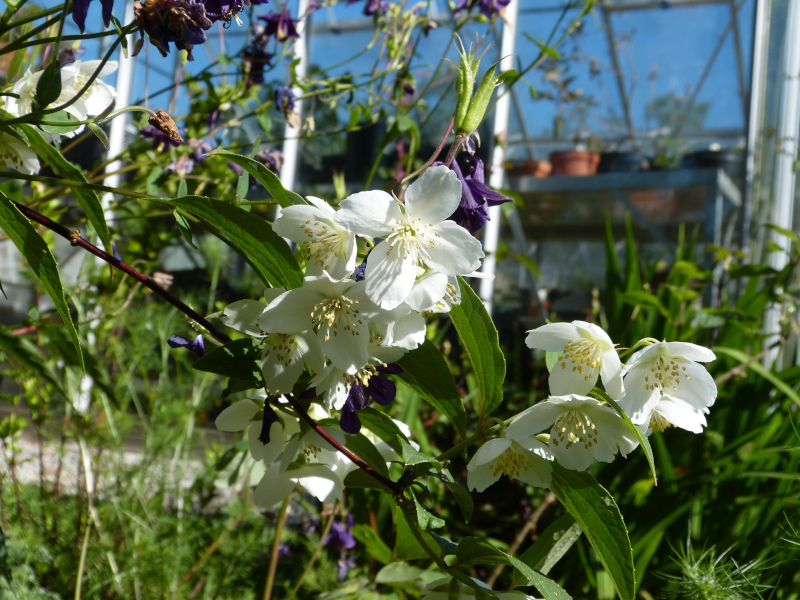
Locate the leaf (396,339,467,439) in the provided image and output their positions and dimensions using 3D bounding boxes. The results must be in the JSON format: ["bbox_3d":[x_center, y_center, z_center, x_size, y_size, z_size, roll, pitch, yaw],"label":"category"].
[{"bbox_3d":[0.010,0.032,0.410,0.018,0.045,0.008,-25,-17,-40],"label":"leaf"}]

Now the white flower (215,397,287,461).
[{"bbox_3d":[-0.053,0.048,0.415,0.029,0.026,0.020,6,-22,-17],"label":"white flower"}]

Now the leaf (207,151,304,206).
[{"bbox_3d":[-0.053,-0.045,0.425,0.043,0.009,0.018,28,36,12],"label":"leaf"}]

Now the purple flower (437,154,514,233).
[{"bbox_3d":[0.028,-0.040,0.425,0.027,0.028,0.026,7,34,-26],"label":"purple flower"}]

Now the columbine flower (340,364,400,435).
[{"bbox_3d":[-0.011,0.035,0.410,0.027,0.027,0.025,6,28,-16],"label":"columbine flower"}]

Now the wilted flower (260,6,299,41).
[{"bbox_3d":[-0.086,-0.195,0.800,0.029,0.022,0.027,5,30,-10],"label":"wilted flower"}]

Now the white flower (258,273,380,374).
[{"bbox_3d":[-0.029,0.009,0.425,0.048,0.040,0.025,2,27,2],"label":"white flower"}]

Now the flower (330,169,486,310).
[{"bbox_3d":[0.004,-0.022,0.415,0.055,0.053,0.022,2,13,-1],"label":"flower"}]

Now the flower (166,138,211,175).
[{"bbox_3d":[-0.112,-0.076,0.600,0.023,0.019,0.019,3,24,5],"label":"flower"}]

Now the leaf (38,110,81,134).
[{"bbox_3d":[-0.135,-0.070,0.450,0.017,0.009,0.006,1,-18,-12],"label":"leaf"}]

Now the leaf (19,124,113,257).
[{"bbox_3d":[-0.122,-0.038,0.412,0.014,0.066,0.009,-18,-21,-50],"label":"leaf"}]

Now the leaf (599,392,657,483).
[{"bbox_3d":[0.085,0.052,0.425,0.010,0.042,0.011,-38,-19,18],"label":"leaf"}]

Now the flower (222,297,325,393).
[{"bbox_3d":[-0.048,0.017,0.437,0.040,0.036,0.026,4,28,18],"label":"flower"}]

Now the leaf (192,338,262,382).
[{"bbox_3d":[-0.058,0.022,0.393,0.028,0.016,0.007,9,-43,-32],"label":"leaf"}]

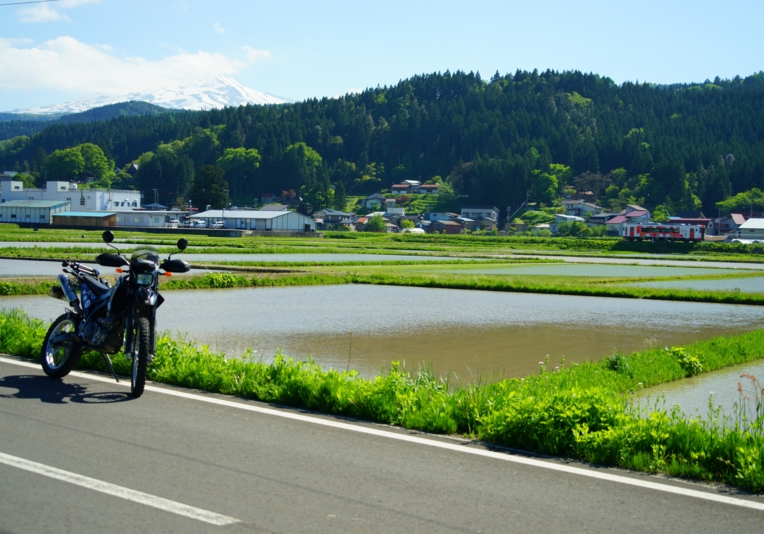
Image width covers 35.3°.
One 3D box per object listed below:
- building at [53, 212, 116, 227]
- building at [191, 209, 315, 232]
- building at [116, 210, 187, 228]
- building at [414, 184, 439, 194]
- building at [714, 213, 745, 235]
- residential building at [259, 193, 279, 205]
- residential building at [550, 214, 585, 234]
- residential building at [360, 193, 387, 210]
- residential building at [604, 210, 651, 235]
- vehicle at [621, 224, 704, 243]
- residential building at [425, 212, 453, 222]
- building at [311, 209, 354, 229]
[{"bbox_3d":[-77.665,-12.289,313.000,19.000,3.400,4.500,3,3,34],"label":"building"},{"bbox_3d":[-31.770,-11.150,294.000,28.000,4.700,15.000,3,2,40],"label":"building"},{"bbox_3d":[-57.020,-11.800,298.000,16.000,3.800,9.000,3,2,40],"label":"building"},{"bbox_3d":[15.552,-26.848,420.000,6.800,3.700,5.200,1,2,-12],"label":"building"},{"bbox_3d":[81.078,-9.486,280.000,5.400,6.200,7.800,3,3,36],"label":"building"},{"bbox_3d":[-42.168,-25.432,450.000,5.600,4.400,4.300,3,3,25],"label":"residential building"},{"bbox_3d":[47.600,-10.710,308.000,7.200,5.600,5.500,2,2,33],"label":"residential building"},{"bbox_3d":[-2.530,-19.343,362.000,6.800,5.600,7.500,2,2,12],"label":"residential building"},{"bbox_3d":[59.580,-10.540,291.000,9.000,6.200,7.000,2,2,34],"label":"residential building"},{"bbox_3d":[63.390,-7.640,270.000,18.200,3.950,2.900,2,2,31],"label":"vehicle"},{"bbox_3d":[19.030,-15.330,405.000,7.200,6.000,7.200,1,2,-16],"label":"residential building"},{"bbox_3d":[-17.020,-16.190,412.000,11.500,7.500,9.500,1,2,-25],"label":"building"}]

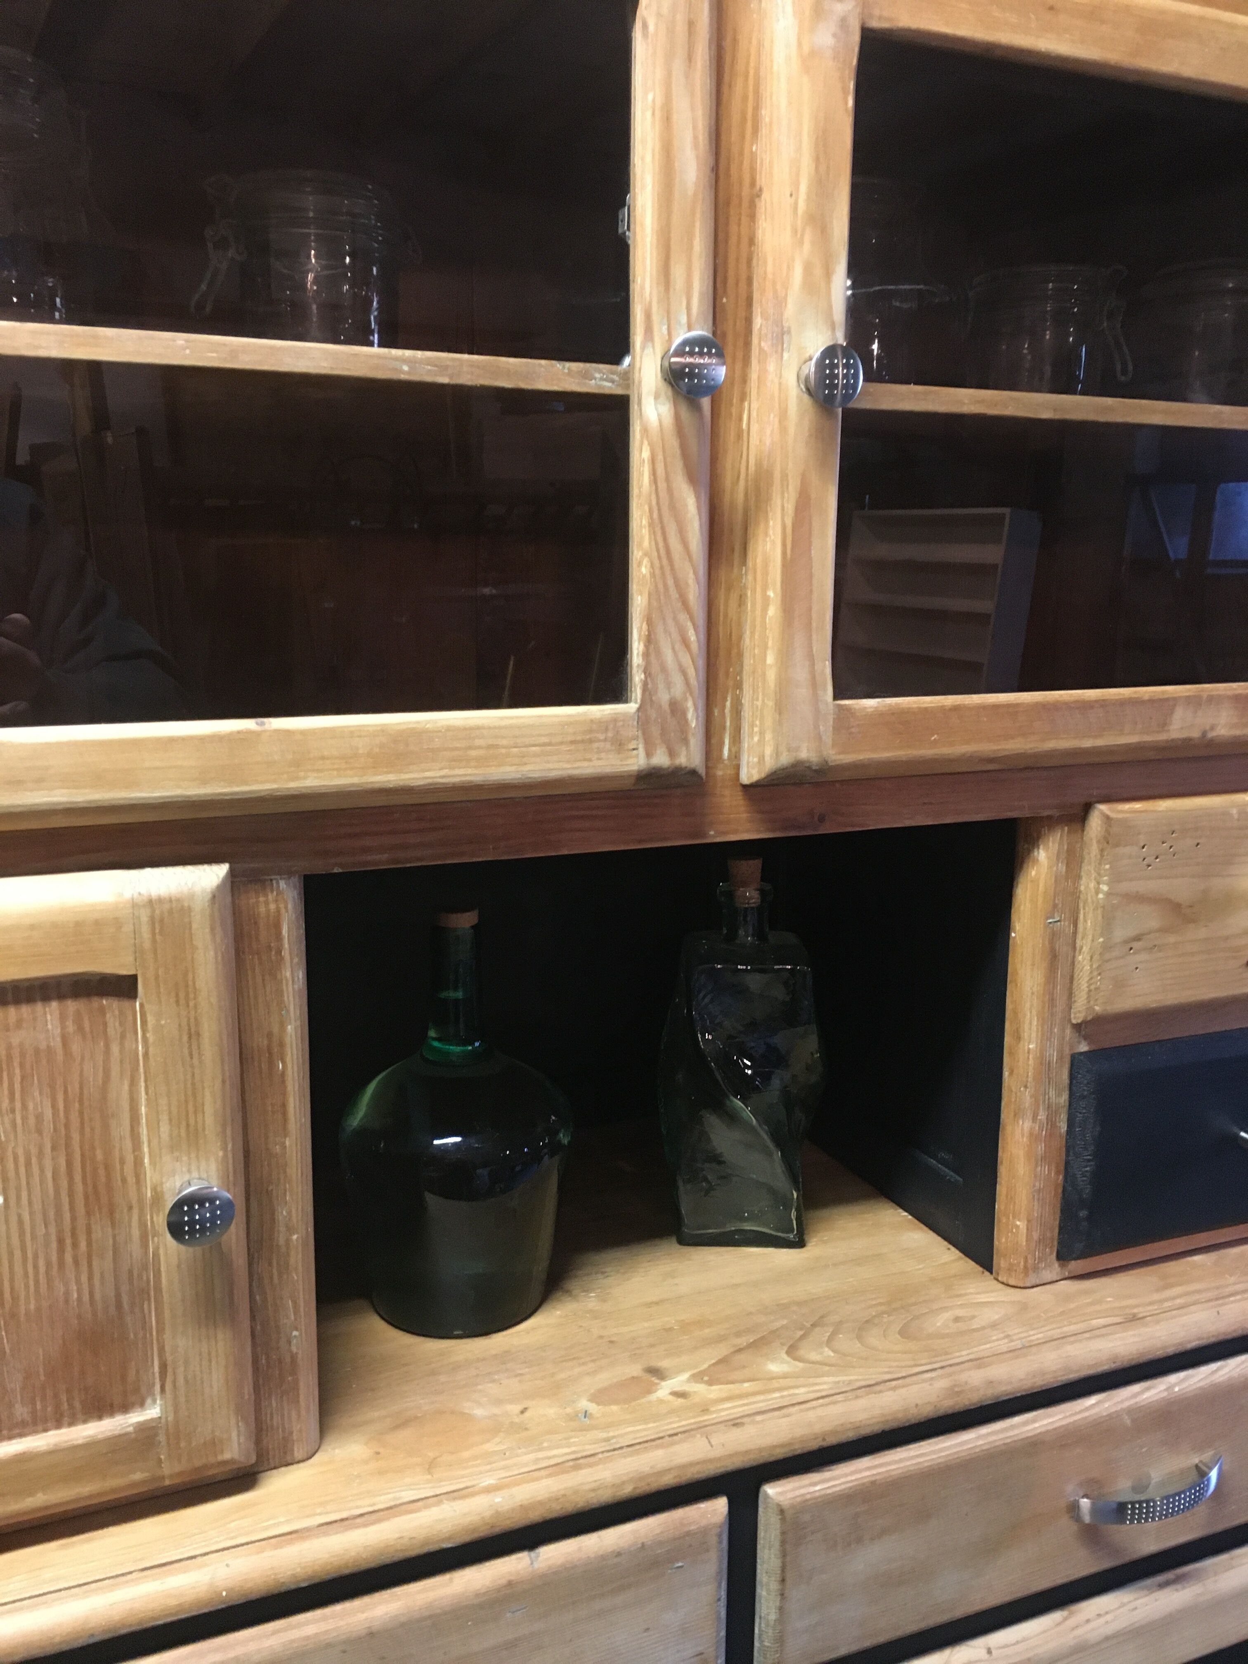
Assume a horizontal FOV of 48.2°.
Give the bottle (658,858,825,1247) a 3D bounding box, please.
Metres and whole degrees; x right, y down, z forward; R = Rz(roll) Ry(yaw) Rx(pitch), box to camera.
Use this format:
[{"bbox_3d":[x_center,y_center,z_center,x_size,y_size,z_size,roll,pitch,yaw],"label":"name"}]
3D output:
[{"bbox_3d":[0.083,0.148,0.974,0.110,0.261,0.110,1,11,1],"label":"bottle"}]

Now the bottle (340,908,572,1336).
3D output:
[{"bbox_3d":[-0.102,0.173,0.871,0.143,0.249,0.143,0,11,0],"label":"bottle"}]

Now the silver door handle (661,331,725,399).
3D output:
[{"bbox_3d":[0.031,-0.225,0.675,0.030,0.030,0.024,-4,12,-23],"label":"silver door handle"}]

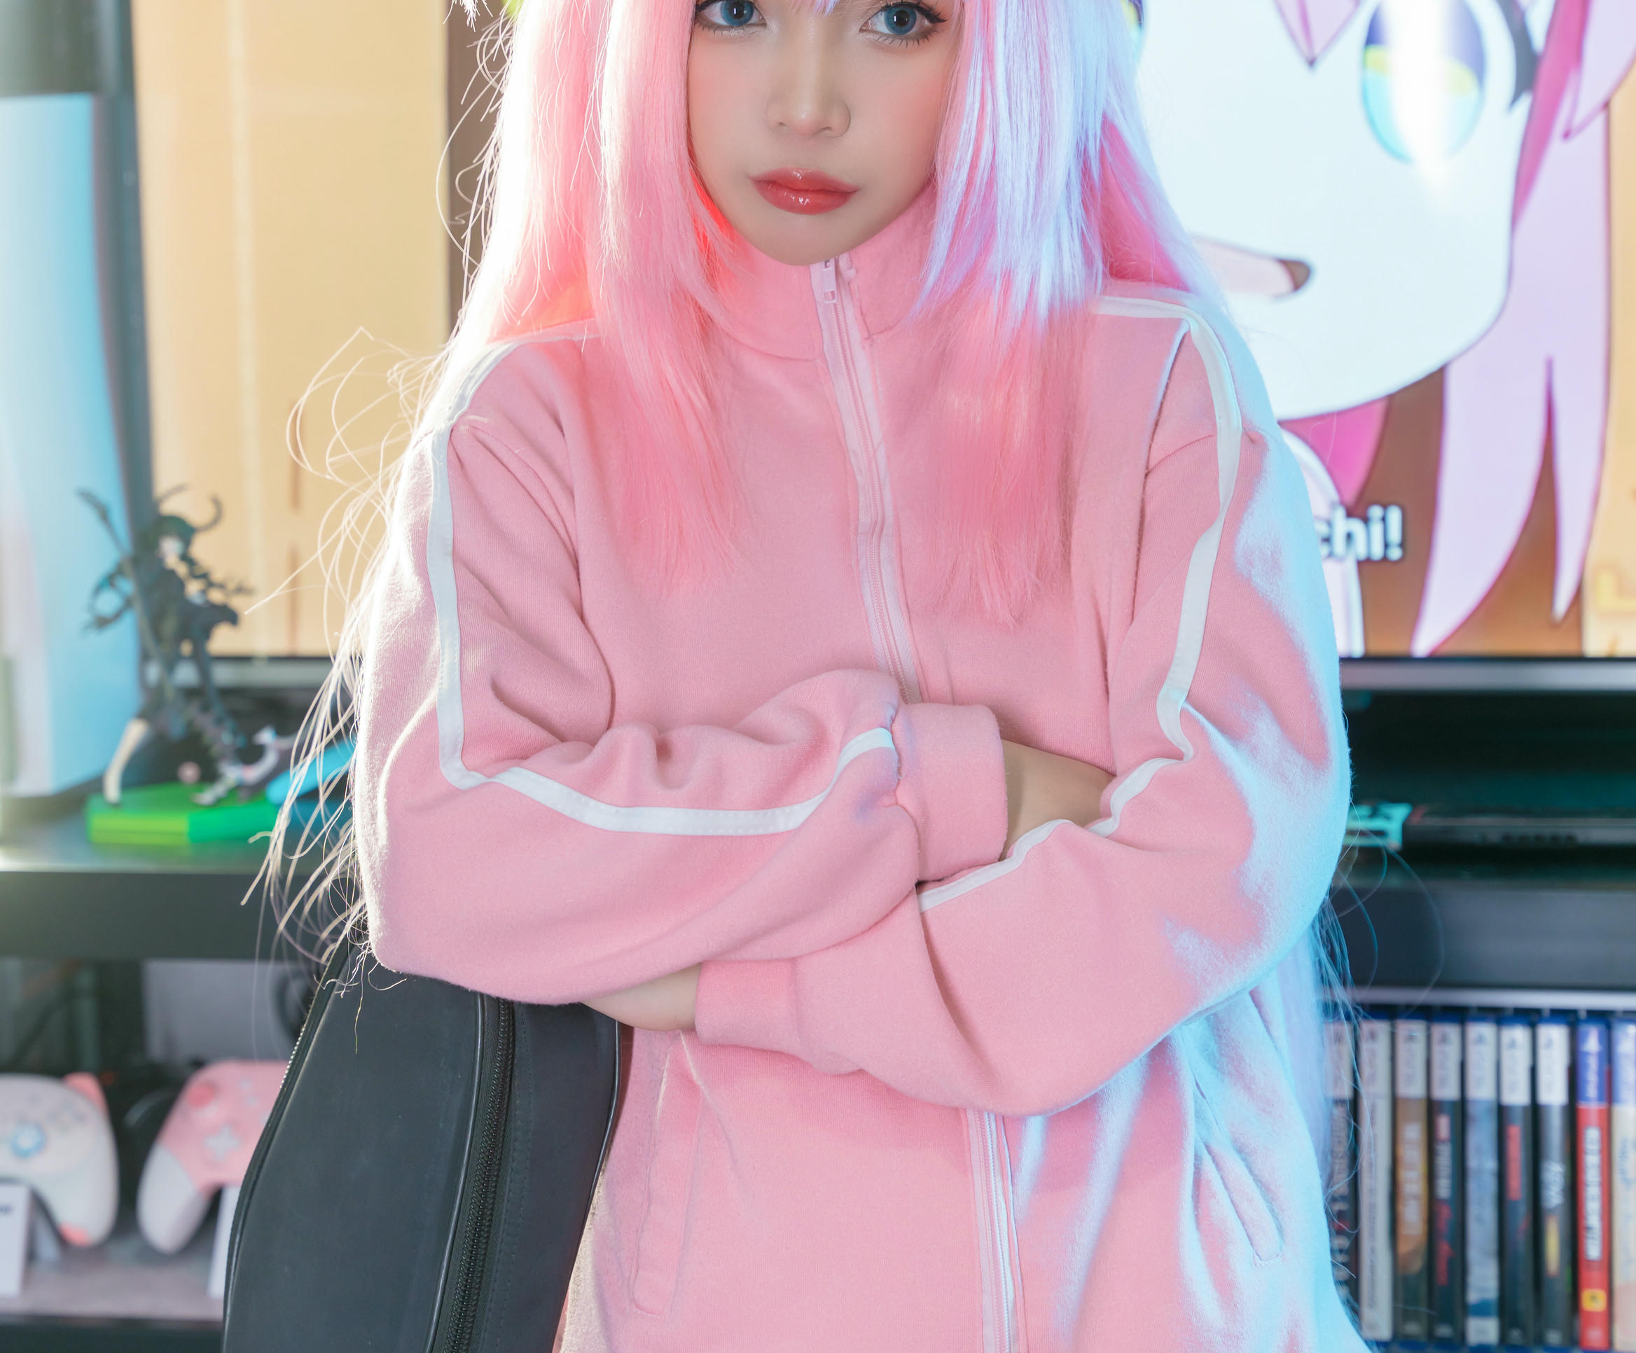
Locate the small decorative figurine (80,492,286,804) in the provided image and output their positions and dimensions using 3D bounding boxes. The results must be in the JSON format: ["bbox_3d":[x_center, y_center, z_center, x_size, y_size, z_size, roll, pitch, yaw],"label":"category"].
[{"bbox_3d":[-0.370,-0.017,2.770,0.118,0.182,0.100,0,5,14],"label":"small decorative figurine"}]

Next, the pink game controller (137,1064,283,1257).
[{"bbox_3d":[-0.303,0.268,2.660,0.153,0.105,0.060,0,-13,14],"label":"pink game controller"}]

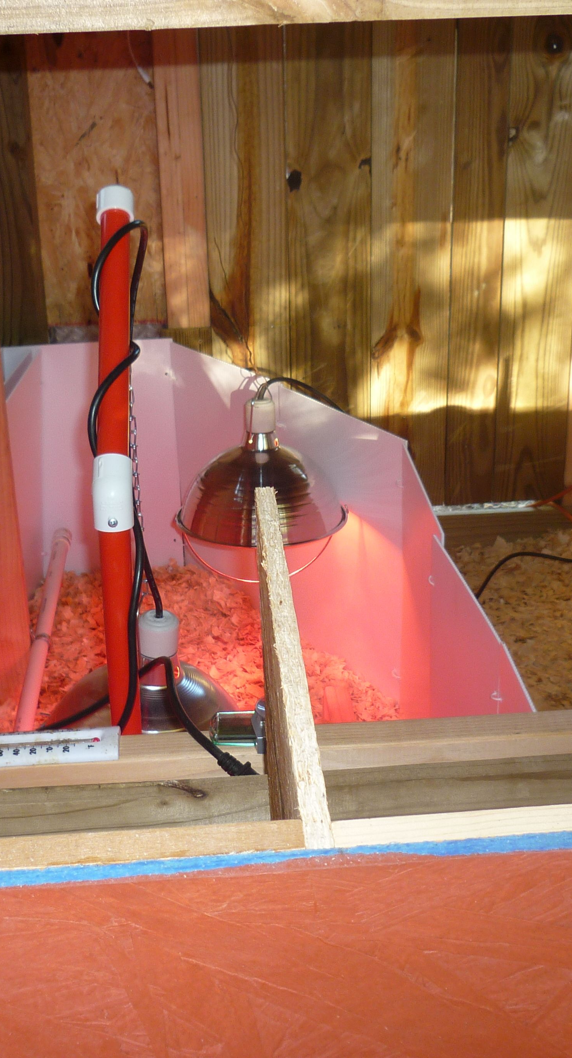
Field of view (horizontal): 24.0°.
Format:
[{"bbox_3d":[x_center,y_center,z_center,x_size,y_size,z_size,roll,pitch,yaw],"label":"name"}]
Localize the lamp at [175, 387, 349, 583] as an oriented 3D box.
[{"bbox_3d":[-0.031,-0.048,1.671,0.218,0.252,0.218,-3,23,-3],"label":"lamp"}]

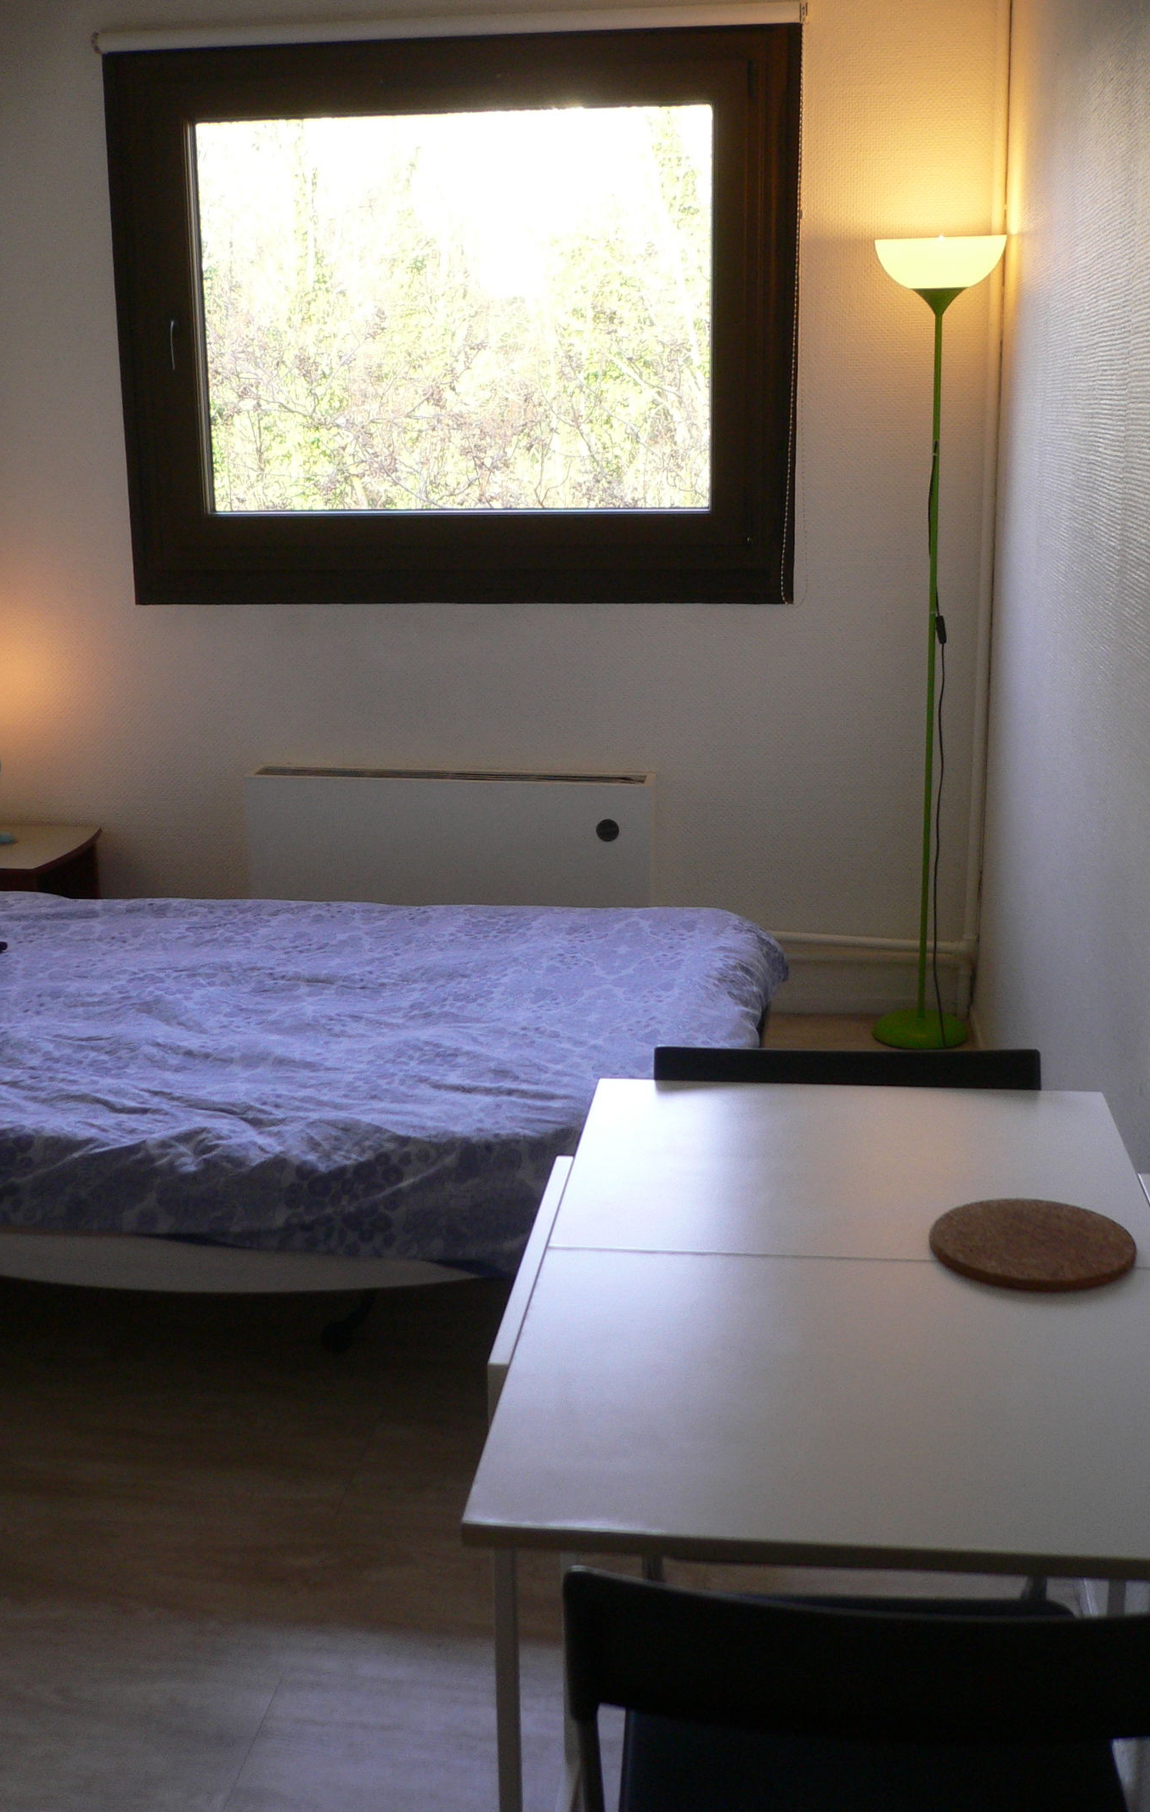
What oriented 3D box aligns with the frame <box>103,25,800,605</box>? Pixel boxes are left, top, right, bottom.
[{"bbox_3d":[-0.294,-1.340,4.247,1.600,1.270,0.100,1,15,7],"label":"frame"}]

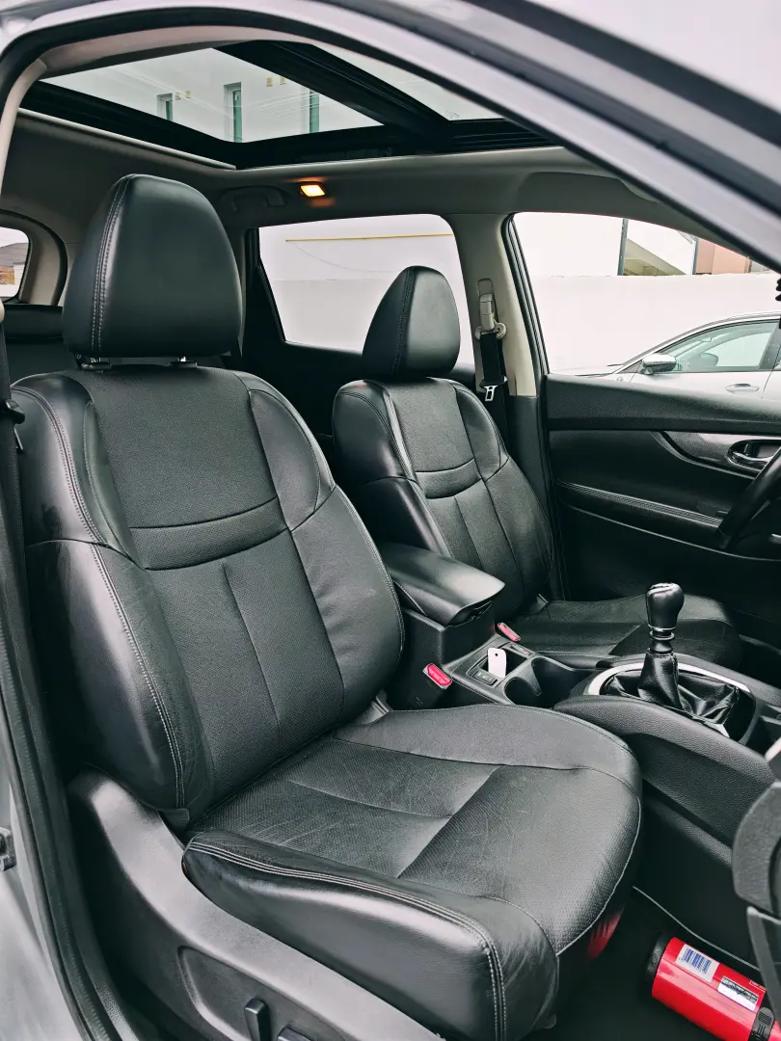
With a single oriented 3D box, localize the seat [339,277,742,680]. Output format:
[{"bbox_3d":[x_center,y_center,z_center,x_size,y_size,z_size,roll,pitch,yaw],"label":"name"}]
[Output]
[{"bbox_3d":[0.313,-0.032,1.542,0.810,1.000,0.540,8,12,30],"label":"seat"}]

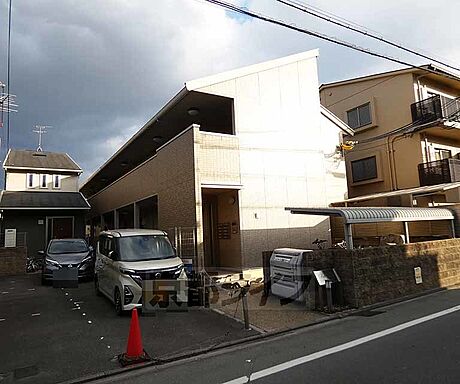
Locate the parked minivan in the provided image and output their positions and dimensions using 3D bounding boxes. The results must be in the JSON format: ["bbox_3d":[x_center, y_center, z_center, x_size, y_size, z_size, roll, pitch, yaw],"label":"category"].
[{"bbox_3d":[-2.350,1.863,8.136,1.475,1.780,3.395,1,-8,-30],"label":"parked minivan"}]

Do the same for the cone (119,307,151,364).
[{"bbox_3d":[-1.330,1.958,4.446,0.380,0.700,0.380,1,-7,-32],"label":"cone"}]

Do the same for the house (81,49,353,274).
[{"bbox_3d":[-3.568,-0.199,19.221,7.359,8.131,20.655,2,-9,-33],"label":"house"}]

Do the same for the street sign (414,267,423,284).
[{"bbox_3d":[4.547,2.011,7.658,0.260,0.370,0.030,1,-7,-32],"label":"street sign"}]

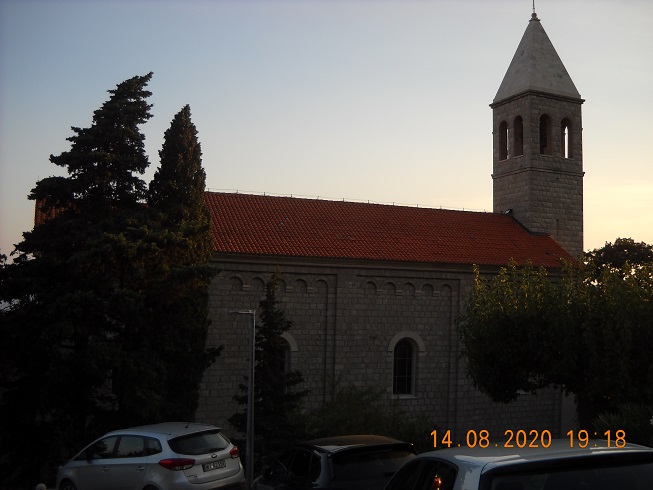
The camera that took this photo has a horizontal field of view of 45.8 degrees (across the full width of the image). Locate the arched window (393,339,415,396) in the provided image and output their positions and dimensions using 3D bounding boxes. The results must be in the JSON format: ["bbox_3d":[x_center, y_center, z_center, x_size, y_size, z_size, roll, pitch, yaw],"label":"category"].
[{"bbox_3d":[3.196,5.060,32.089,1.050,2.400,0.300,3,-4,-23],"label":"arched window"}]

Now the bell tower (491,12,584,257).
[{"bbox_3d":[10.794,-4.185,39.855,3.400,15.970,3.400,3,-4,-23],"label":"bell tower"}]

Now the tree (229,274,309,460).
[{"bbox_3d":[-1.837,3.975,24.500,2.500,6.100,2.500,1,-4,0],"label":"tree"}]

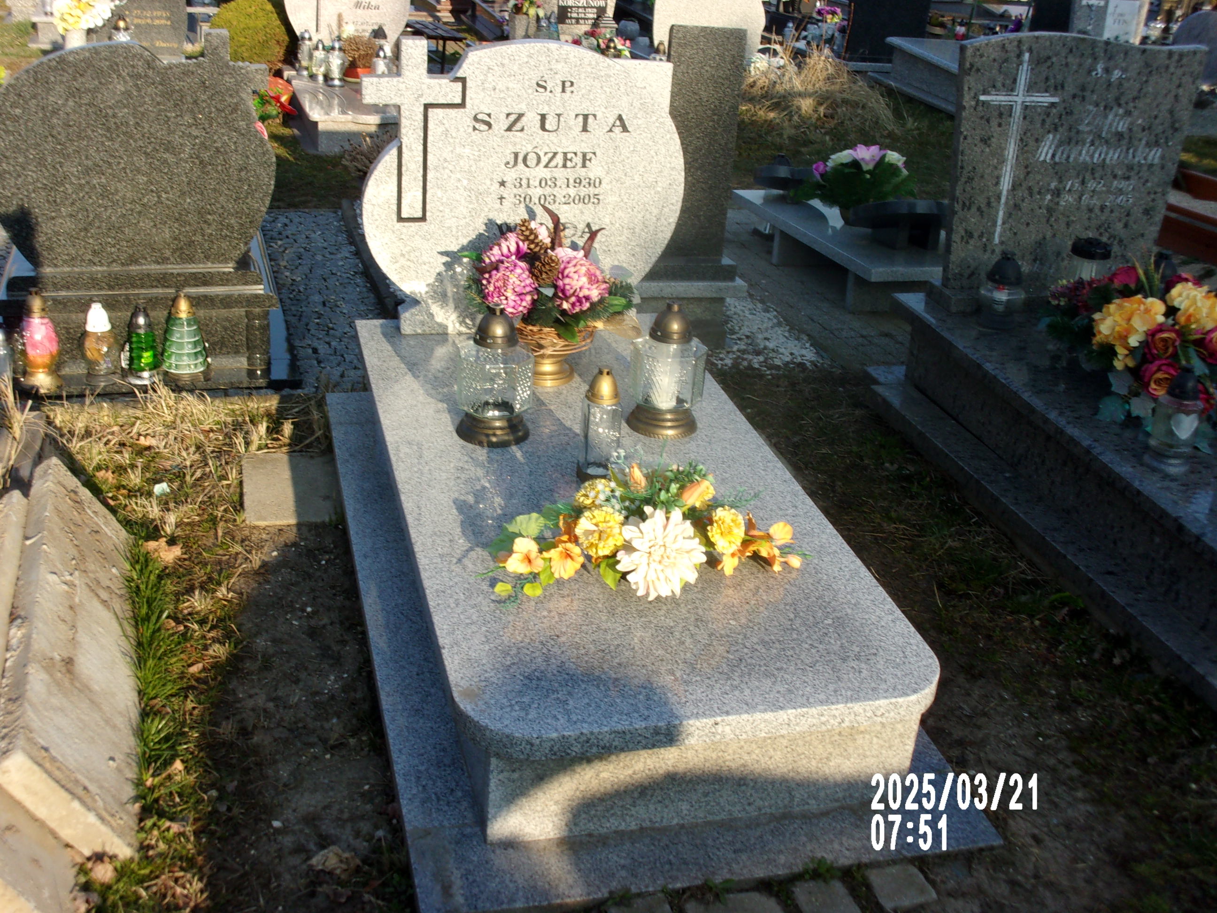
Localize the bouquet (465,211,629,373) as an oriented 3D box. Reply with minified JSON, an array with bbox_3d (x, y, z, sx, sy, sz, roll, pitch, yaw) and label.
[{"bbox_3d":[-0.142,-0.363,3.397,0.364,0.389,0.293,-3,25,-14],"label":"bouquet"}]

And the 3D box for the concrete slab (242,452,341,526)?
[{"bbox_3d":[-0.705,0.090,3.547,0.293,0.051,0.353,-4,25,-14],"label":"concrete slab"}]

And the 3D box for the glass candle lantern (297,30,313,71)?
[{"bbox_3d":[-1.648,-2.190,8.206,0.084,0.233,0.084,-3,25,-13],"label":"glass candle lantern"}]

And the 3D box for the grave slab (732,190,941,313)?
[{"bbox_3d":[0.934,-0.706,5.245,0.646,0.202,0.949,-6,26,-19],"label":"grave slab"}]

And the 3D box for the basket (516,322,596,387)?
[{"bbox_3d":[-0.127,-0.240,3.446,0.202,0.132,0.202,-3,25,-13],"label":"basket"}]

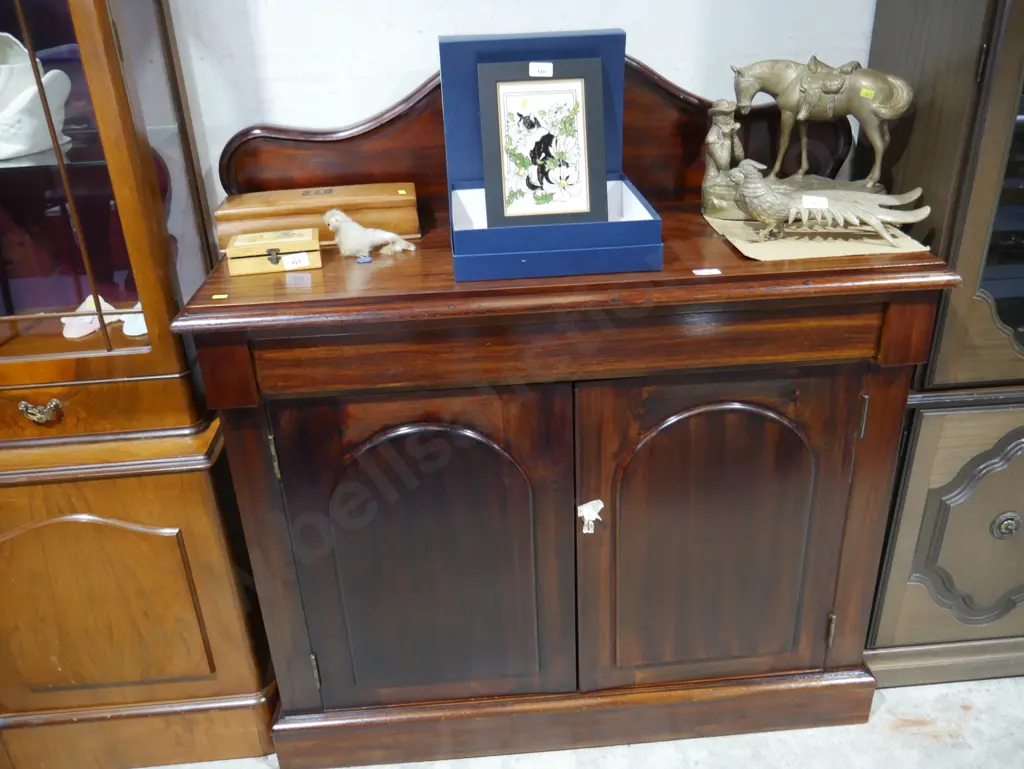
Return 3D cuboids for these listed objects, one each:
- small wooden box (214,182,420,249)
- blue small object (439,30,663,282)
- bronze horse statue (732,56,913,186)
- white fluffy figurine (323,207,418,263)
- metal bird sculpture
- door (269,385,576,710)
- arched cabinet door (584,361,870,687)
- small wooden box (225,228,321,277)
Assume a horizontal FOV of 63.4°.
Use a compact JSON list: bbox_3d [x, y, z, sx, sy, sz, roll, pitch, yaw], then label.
[{"bbox_3d":[-0.333,-0.295,1.452,0.338,0.066,0.140,-5,26,-6],"label":"small wooden box"},{"bbox_3d":[0.053,-0.374,1.301,0.306,0.308,0.363,-4,26,-2],"label":"blue small object"},{"bbox_3d":[0.522,-0.451,1.420,0.283,0.210,0.081,8,28,20],"label":"bronze horse statue"},{"bbox_3d":[-0.228,-0.241,1.315,0.138,0.079,0.061,-10,27,-15],"label":"white fluffy figurine"},{"bbox_3d":[0.506,-0.299,1.336,0.314,0.127,0.130,-4,24,-2],"label":"metal bird sculpture"},{"bbox_3d":[-0.125,0.291,1.404,0.467,0.628,0.025,-4,24,-2],"label":"door"},{"bbox_3d":[0.339,0.261,1.423,0.461,0.628,0.025,-4,24,-2],"label":"arched cabinet door"},{"bbox_3d":[-0.370,-0.209,1.305,0.139,0.042,0.079,-7,26,-9],"label":"small wooden box"}]

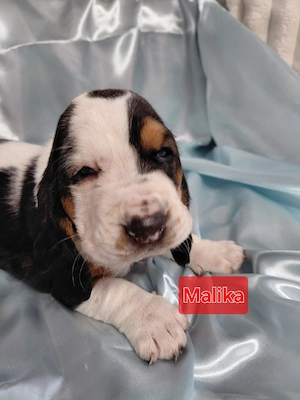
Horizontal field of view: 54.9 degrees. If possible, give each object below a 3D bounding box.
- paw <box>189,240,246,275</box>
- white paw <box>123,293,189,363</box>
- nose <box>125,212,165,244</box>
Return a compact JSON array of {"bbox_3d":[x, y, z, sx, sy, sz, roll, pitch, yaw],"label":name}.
[{"bbox_3d":[0.073,0.062,0.319,0.051,0.024,0.039,3,31,4],"label":"paw"},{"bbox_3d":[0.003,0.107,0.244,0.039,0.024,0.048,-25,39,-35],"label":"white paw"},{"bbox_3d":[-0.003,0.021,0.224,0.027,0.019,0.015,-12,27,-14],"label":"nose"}]

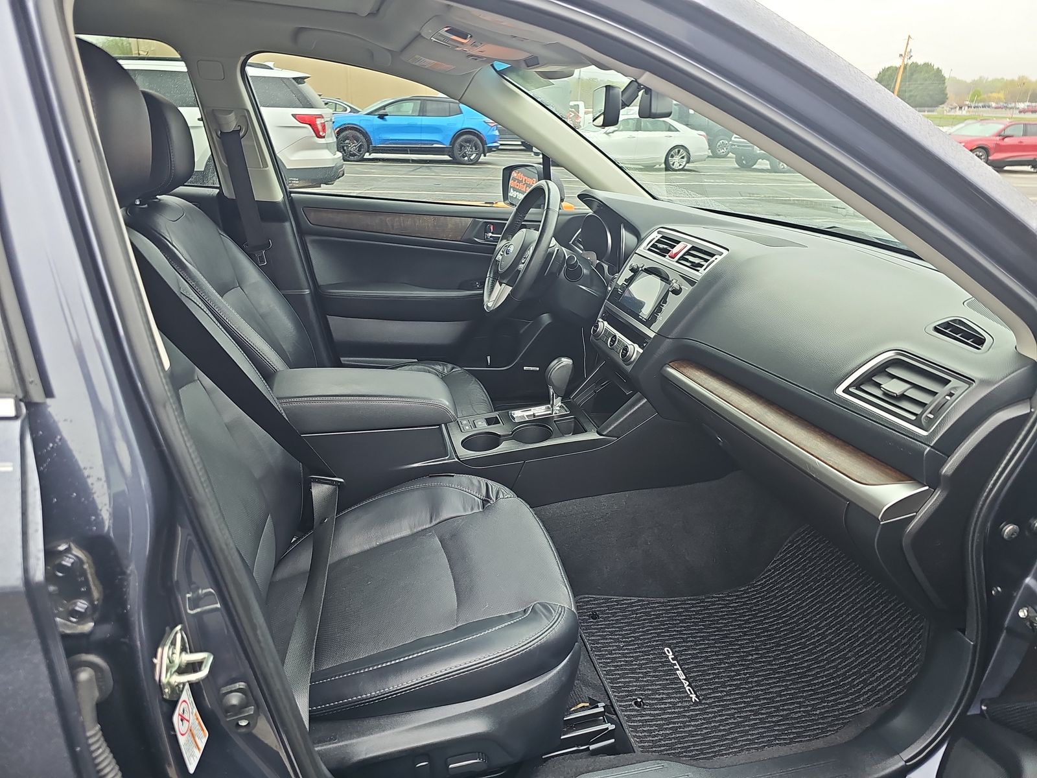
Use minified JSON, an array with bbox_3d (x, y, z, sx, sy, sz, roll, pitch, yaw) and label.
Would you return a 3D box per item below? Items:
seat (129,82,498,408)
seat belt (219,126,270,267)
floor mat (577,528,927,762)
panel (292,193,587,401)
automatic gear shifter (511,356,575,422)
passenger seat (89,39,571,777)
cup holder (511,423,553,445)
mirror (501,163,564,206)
[{"bbox_3d":[-0.485,-0.161,1.758,0.880,1.090,0.530,-4,23,-14],"label":"seat"},{"bbox_3d":[-0.738,-0.508,1.884,0.085,0.400,0.060,-4,23,-14],"label":"seat belt"},{"bbox_3d":[0.488,0.493,1.507,0.630,0.220,0.470,-4,23,-14],"label":"floor mat"},{"bbox_3d":[-0.203,-0.250,2.187,0.950,0.700,0.140,-4,23,-14],"label":"panel"},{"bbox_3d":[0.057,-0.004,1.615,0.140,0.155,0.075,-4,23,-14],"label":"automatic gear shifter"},{"bbox_3d":[-0.275,0.095,1.089,0.840,1.130,0.530,-4,23,-14],"label":"passenger seat"},{"bbox_3d":[0.030,0.137,1.556,0.093,0.075,0.093,-4,23,-14],"label":"cup holder"},{"bbox_3d":[0.047,-0.681,2.298,0.120,0.140,0.220,-9,25,-25],"label":"mirror"}]

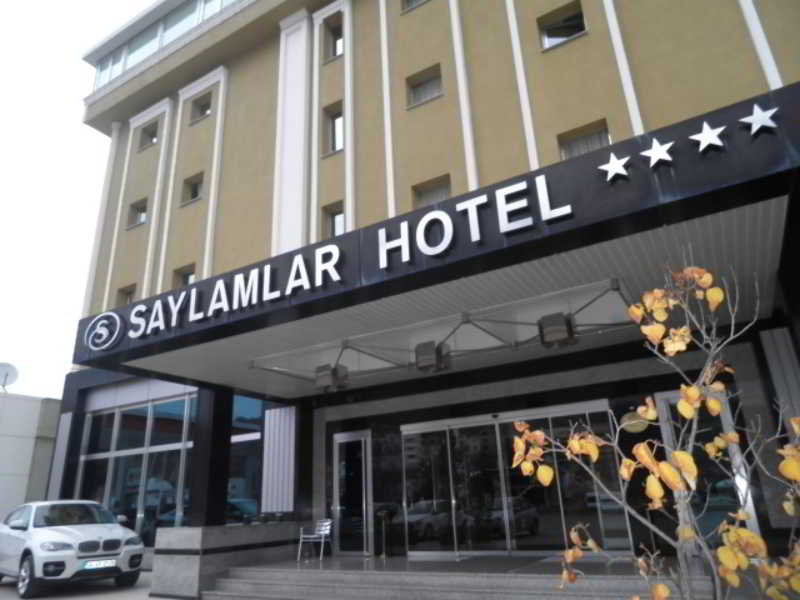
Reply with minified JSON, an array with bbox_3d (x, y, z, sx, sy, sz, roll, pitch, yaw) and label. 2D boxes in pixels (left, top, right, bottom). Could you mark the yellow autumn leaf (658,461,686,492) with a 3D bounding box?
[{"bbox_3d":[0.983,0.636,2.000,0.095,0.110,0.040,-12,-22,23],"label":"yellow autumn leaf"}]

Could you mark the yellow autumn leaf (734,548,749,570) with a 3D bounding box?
[{"bbox_3d":[1.139,0.866,1.850,0.047,0.073,0.030,-13,-23,26],"label":"yellow autumn leaf"}]

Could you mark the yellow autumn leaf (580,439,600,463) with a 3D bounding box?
[{"bbox_3d":[0.721,0.570,2.100,0.072,0.085,0.040,-9,-21,17],"label":"yellow autumn leaf"}]

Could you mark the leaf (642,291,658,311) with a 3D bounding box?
[{"bbox_3d":[0.881,0.002,1.950,0.056,0.070,0.030,-12,-23,24],"label":"leaf"}]

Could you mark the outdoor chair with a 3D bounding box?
[{"bbox_3d":[-1.728,5.070,11.731,0.570,0.750,0.560,-14,-23,28],"label":"outdoor chair"}]

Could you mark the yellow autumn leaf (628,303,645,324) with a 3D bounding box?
[{"bbox_3d":[0.831,0.048,1.950,0.056,0.077,0.030,-12,-22,22],"label":"yellow autumn leaf"}]

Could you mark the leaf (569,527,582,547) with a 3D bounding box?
[{"bbox_3d":[0.664,0.895,2.100,0.052,0.075,0.035,-8,-21,14],"label":"leaf"}]

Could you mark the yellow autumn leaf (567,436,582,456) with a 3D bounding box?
[{"bbox_3d":[0.661,0.555,2.100,0.058,0.073,0.040,-8,-21,15],"label":"yellow autumn leaf"}]

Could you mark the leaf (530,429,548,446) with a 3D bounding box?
[{"bbox_3d":[0.487,0.483,1.950,0.056,0.063,0.030,-7,-21,12],"label":"leaf"}]

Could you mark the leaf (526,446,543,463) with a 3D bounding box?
[{"bbox_3d":[0.473,0.543,1.950,0.056,0.056,0.030,-7,-21,12],"label":"leaf"}]

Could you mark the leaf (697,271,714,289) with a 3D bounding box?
[{"bbox_3d":[1.074,-0.072,1.950,0.063,0.063,0.030,-14,-24,28],"label":"leaf"}]

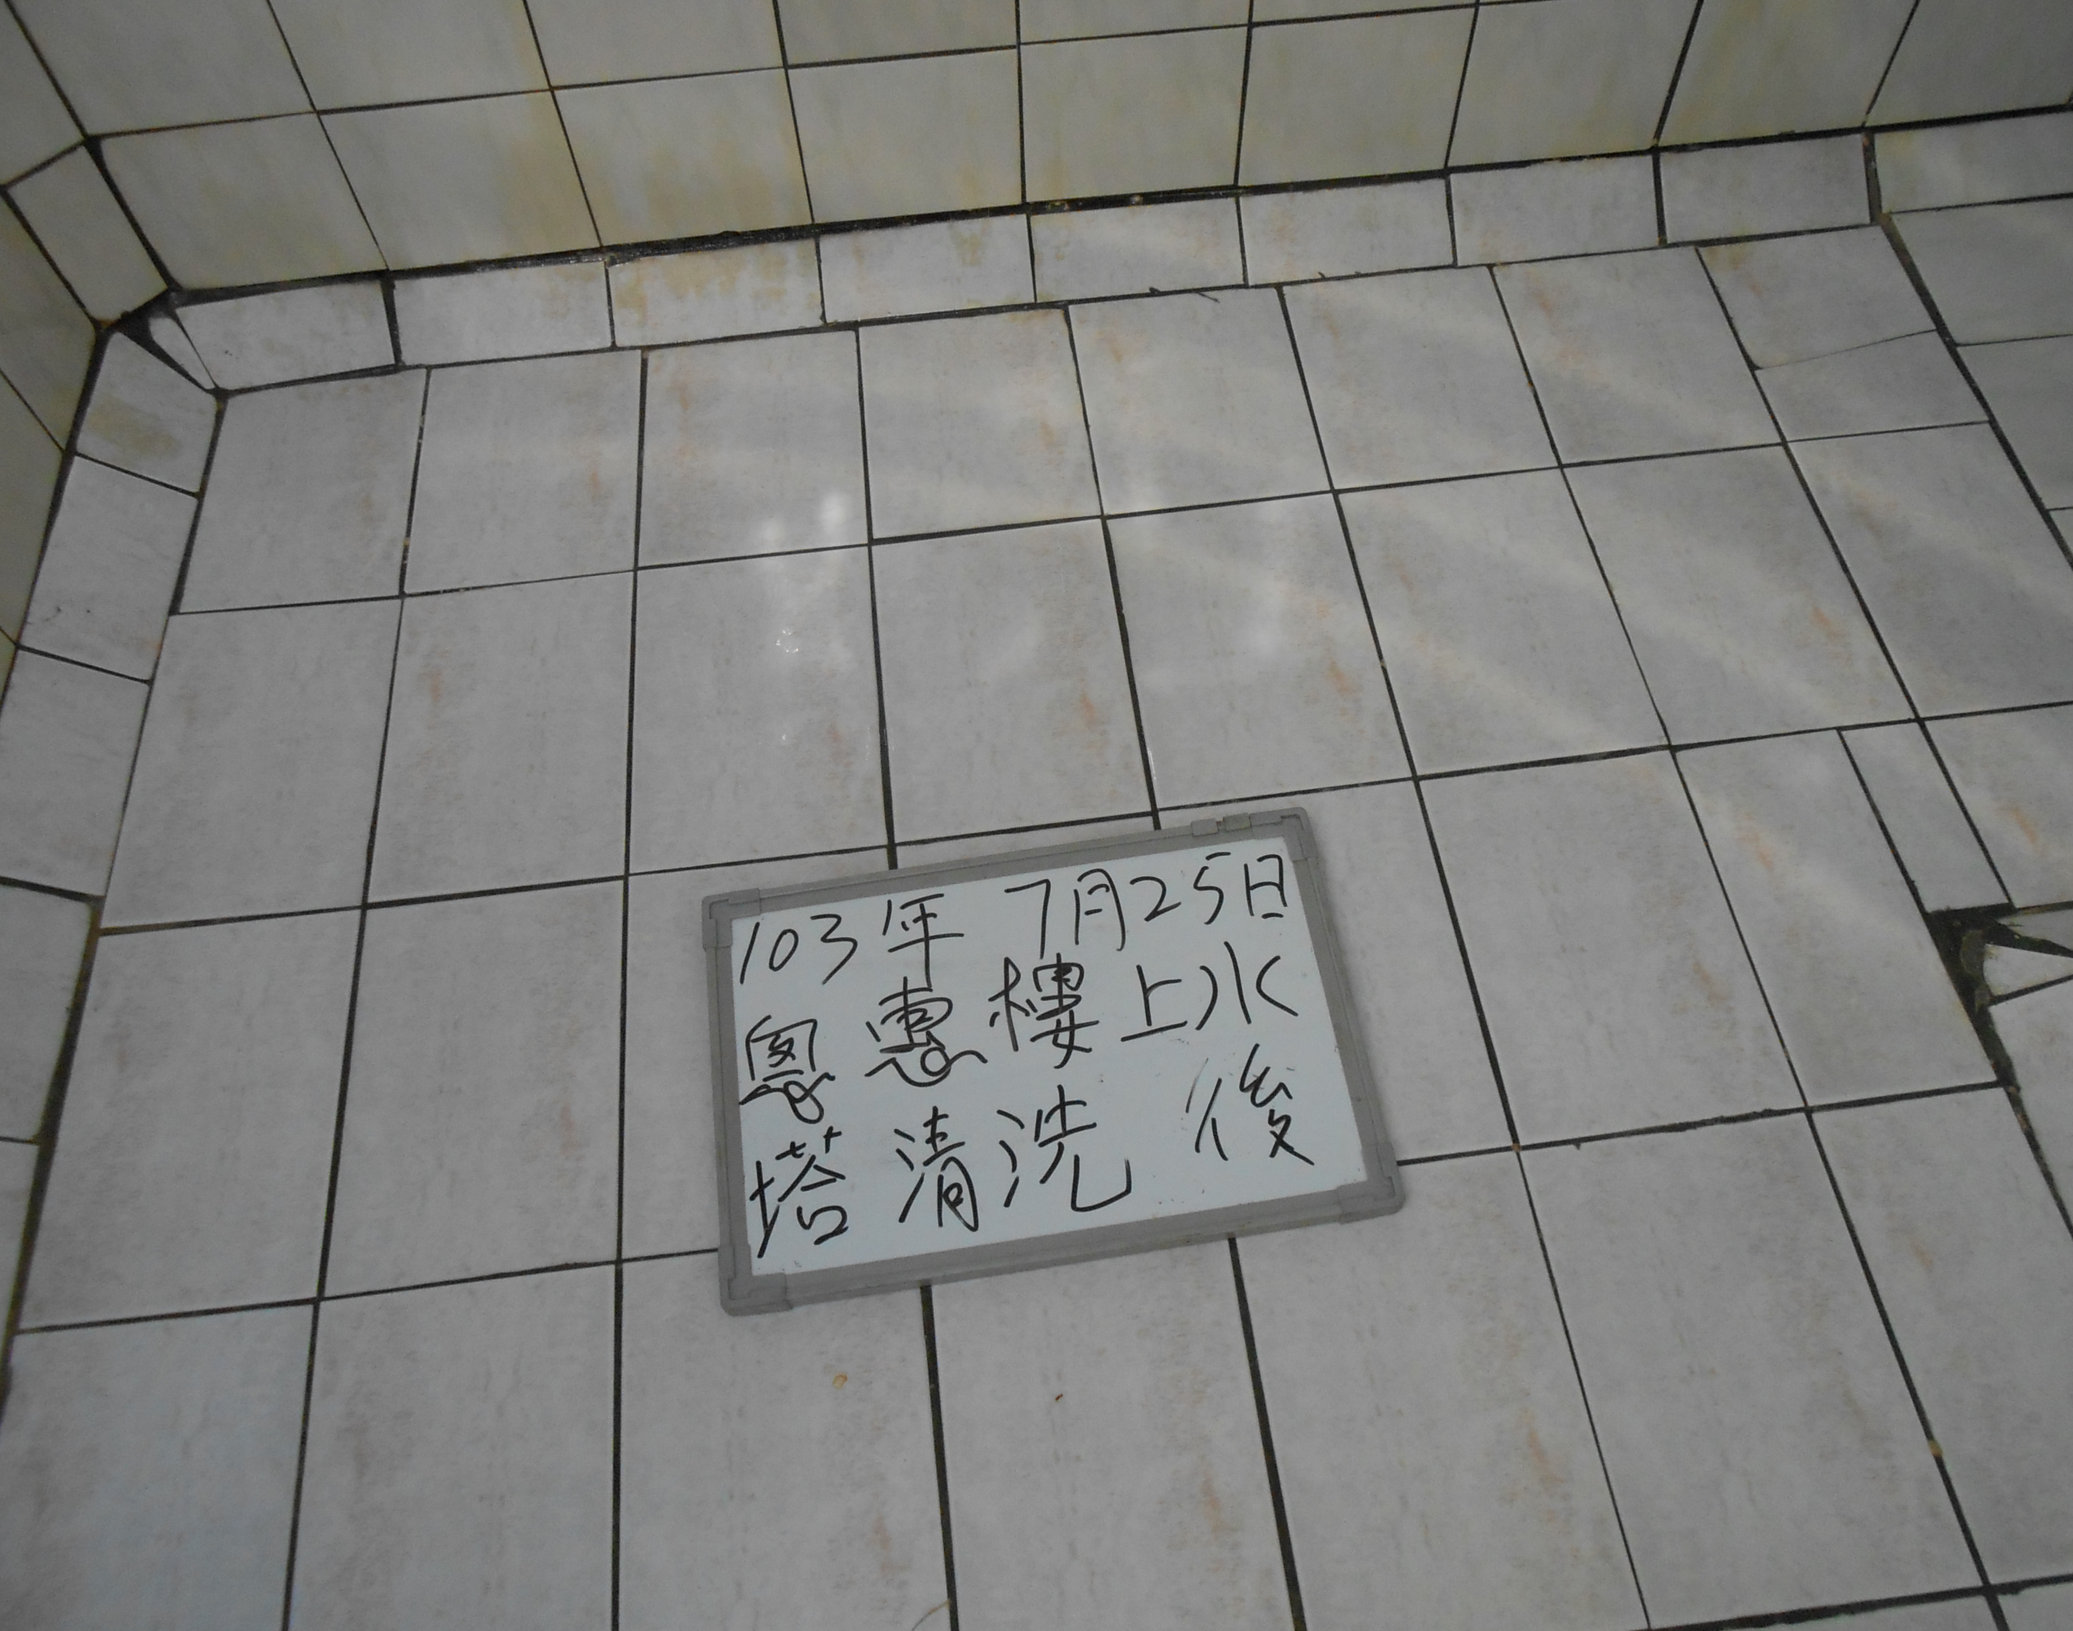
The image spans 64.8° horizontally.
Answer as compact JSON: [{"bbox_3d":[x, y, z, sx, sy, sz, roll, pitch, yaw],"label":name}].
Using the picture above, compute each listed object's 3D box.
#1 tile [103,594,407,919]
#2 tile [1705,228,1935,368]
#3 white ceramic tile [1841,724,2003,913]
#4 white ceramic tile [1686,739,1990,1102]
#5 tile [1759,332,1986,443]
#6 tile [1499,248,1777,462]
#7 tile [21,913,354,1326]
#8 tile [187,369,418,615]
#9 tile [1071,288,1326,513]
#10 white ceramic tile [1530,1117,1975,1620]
[{"bbox_3d":[-0.626,-0.048,1.325,0.195,0.010,0.304,-5,58,-1],"label":"tile"},{"bbox_3d":[0.726,-0.479,1.517,0.177,0.010,0.157,-6,59,-2],"label":"tile"},{"bbox_3d":[0.671,0.001,1.241,0.056,0.010,0.162,-7,58,-2],"label":"white ceramic tile"},{"bbox_3d":[0.574,0.069,1.190,0.130,0.010,0.290,-6,59,-2],"label":"white ceramic tile"},{"bbox_3d":[0.737,-0.378,1.456,0.178,0.010,0.108,-6,59,-2],"label":"tile"},{"bbox_3d":[0.541,-0.417,1.485,0.193,0.010,0.250,-6,59,-2],"label":"tile"},{"bbox_3d":[-0.596,0.209,1.172,0.196,0.010,0.300,-7,58,-2],"label":"tile"},{"bbox_3d":[-0.657,-0.294,1.484,0.185,0.010,0.269,-7,58,-2],"label":"tile"},{"bbox_3d":[0.144,-0.374,1.473,0.196,0.010,0.253,-6,59,-2],"label":"tile"},{"bbox_3d":[0.447,0.345,1.048,0.200,0.010,0.300,-6,58,-2],"label":"white ceramic tile"}]

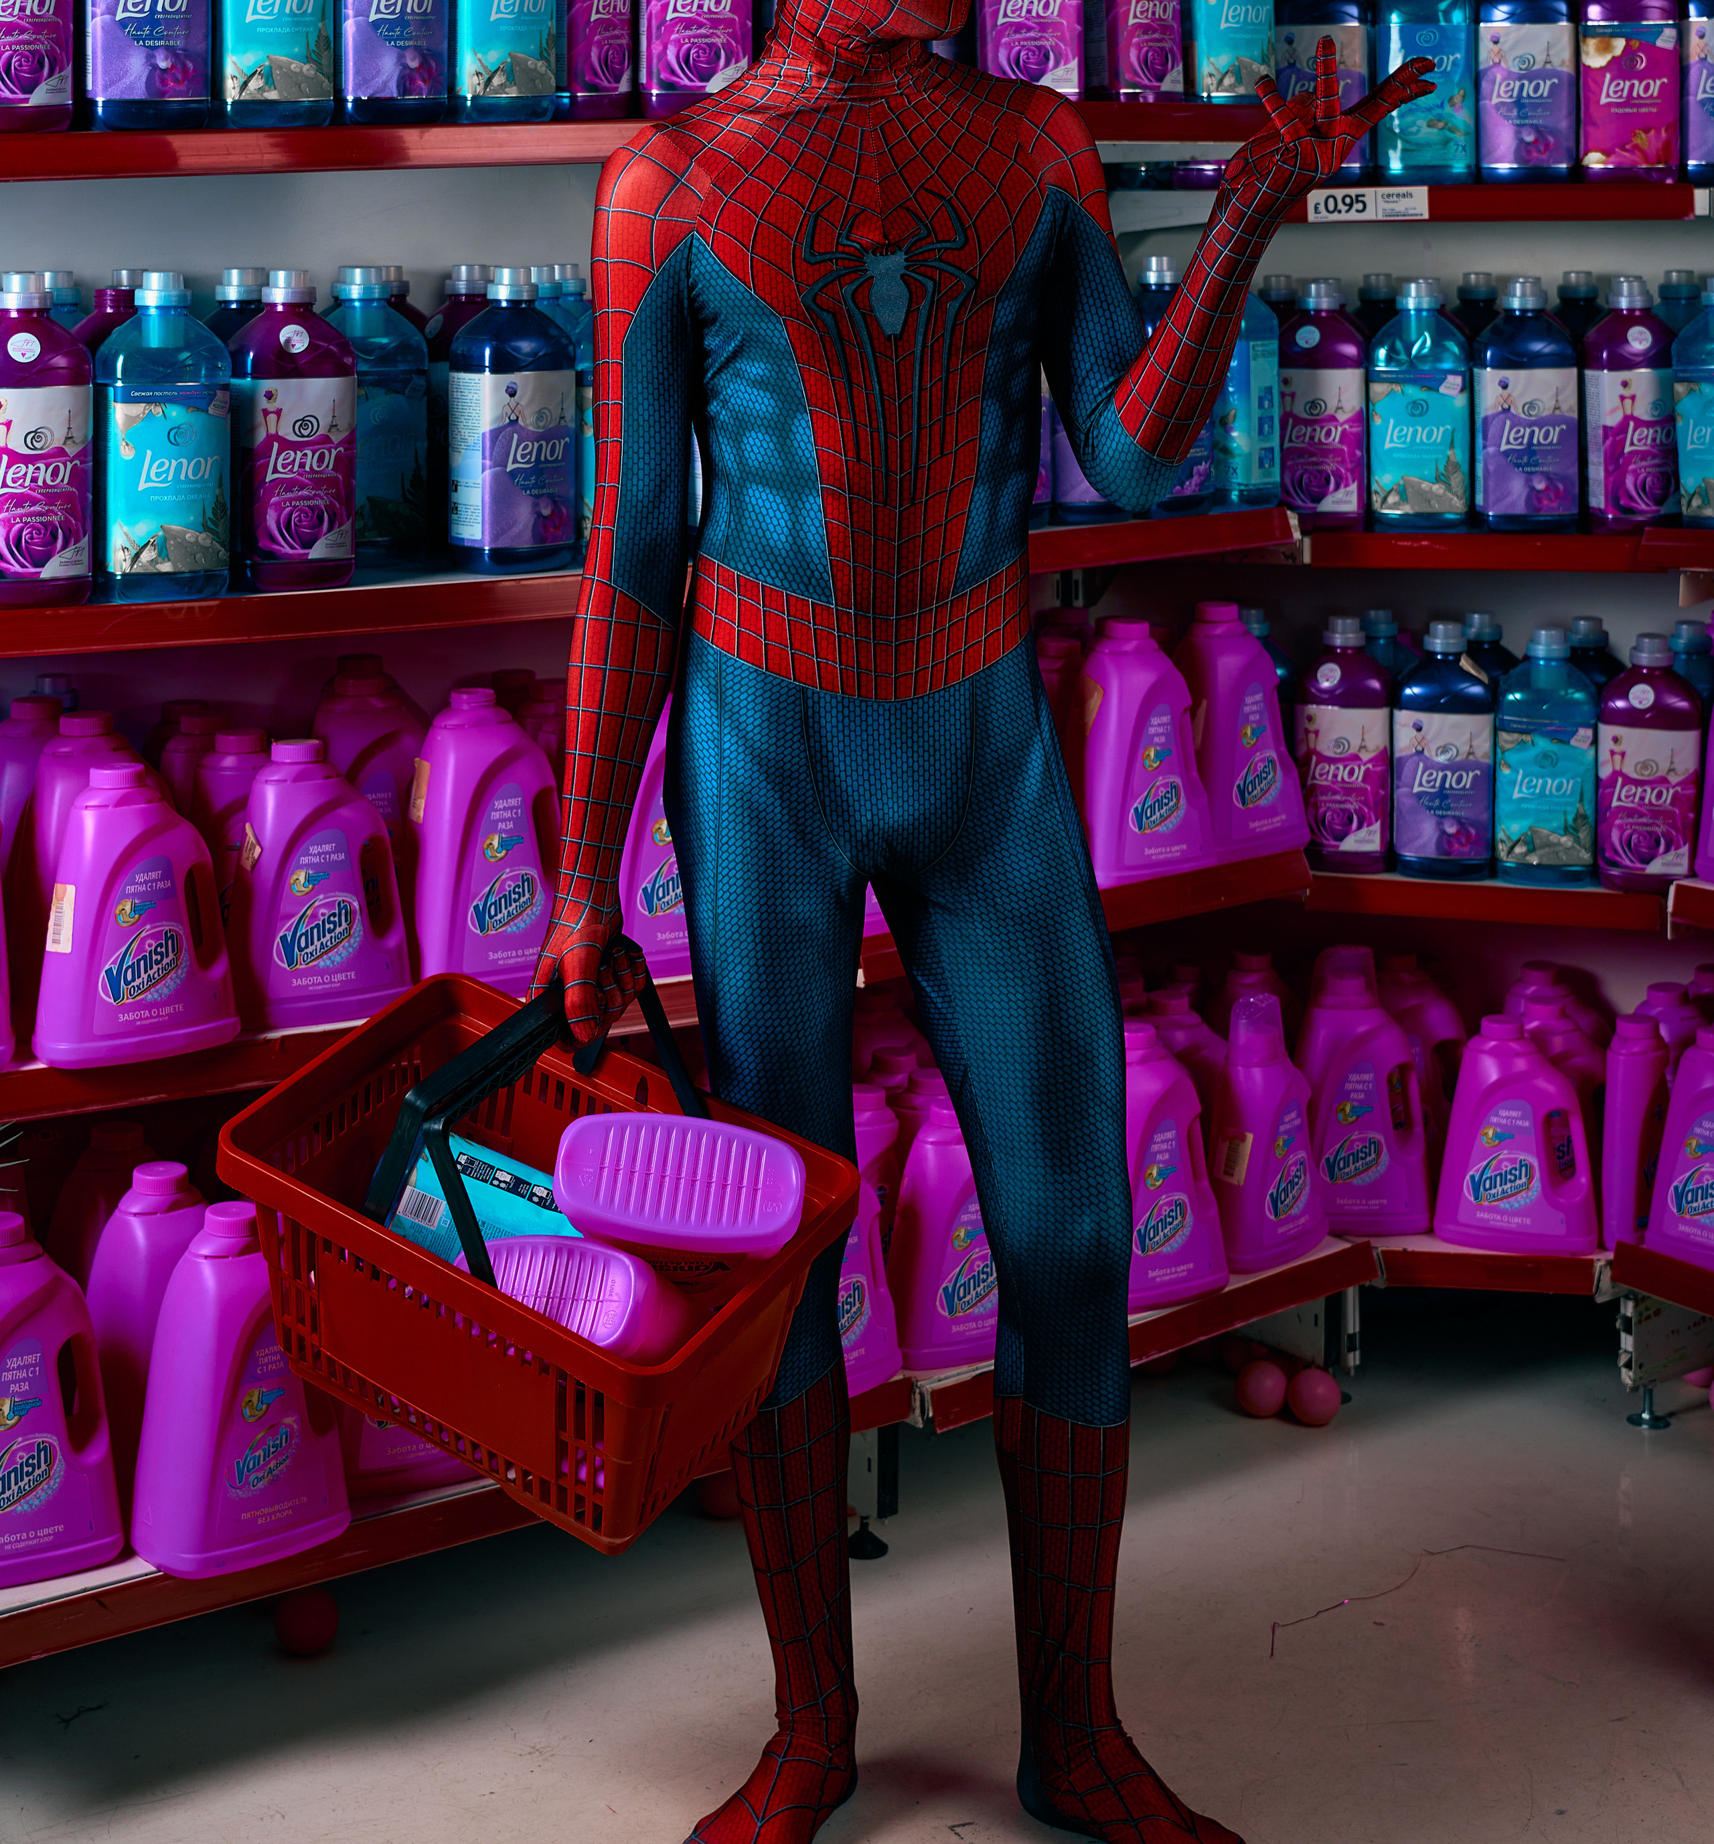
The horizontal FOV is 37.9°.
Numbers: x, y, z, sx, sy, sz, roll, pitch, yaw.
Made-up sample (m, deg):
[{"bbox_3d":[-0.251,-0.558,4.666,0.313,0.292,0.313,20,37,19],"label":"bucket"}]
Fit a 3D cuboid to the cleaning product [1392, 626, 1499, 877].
[{"bbox_3d":[0.690,-0.201,2.930,0.120,0.290,0.080,4,11,24],"label":"cleaning product"}]

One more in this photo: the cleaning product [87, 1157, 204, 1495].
[{"bbox_3d":[-0.590,0.348,2.160,0.100,0.265,0.185,9,14,42],"label":"cleaning product"}]

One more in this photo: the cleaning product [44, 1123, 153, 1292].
[{"bbox_3d":[-0.724,0.339,2.460,0.182,0.280,0.112,-7,12,-39],"label":"cleaning product"}]

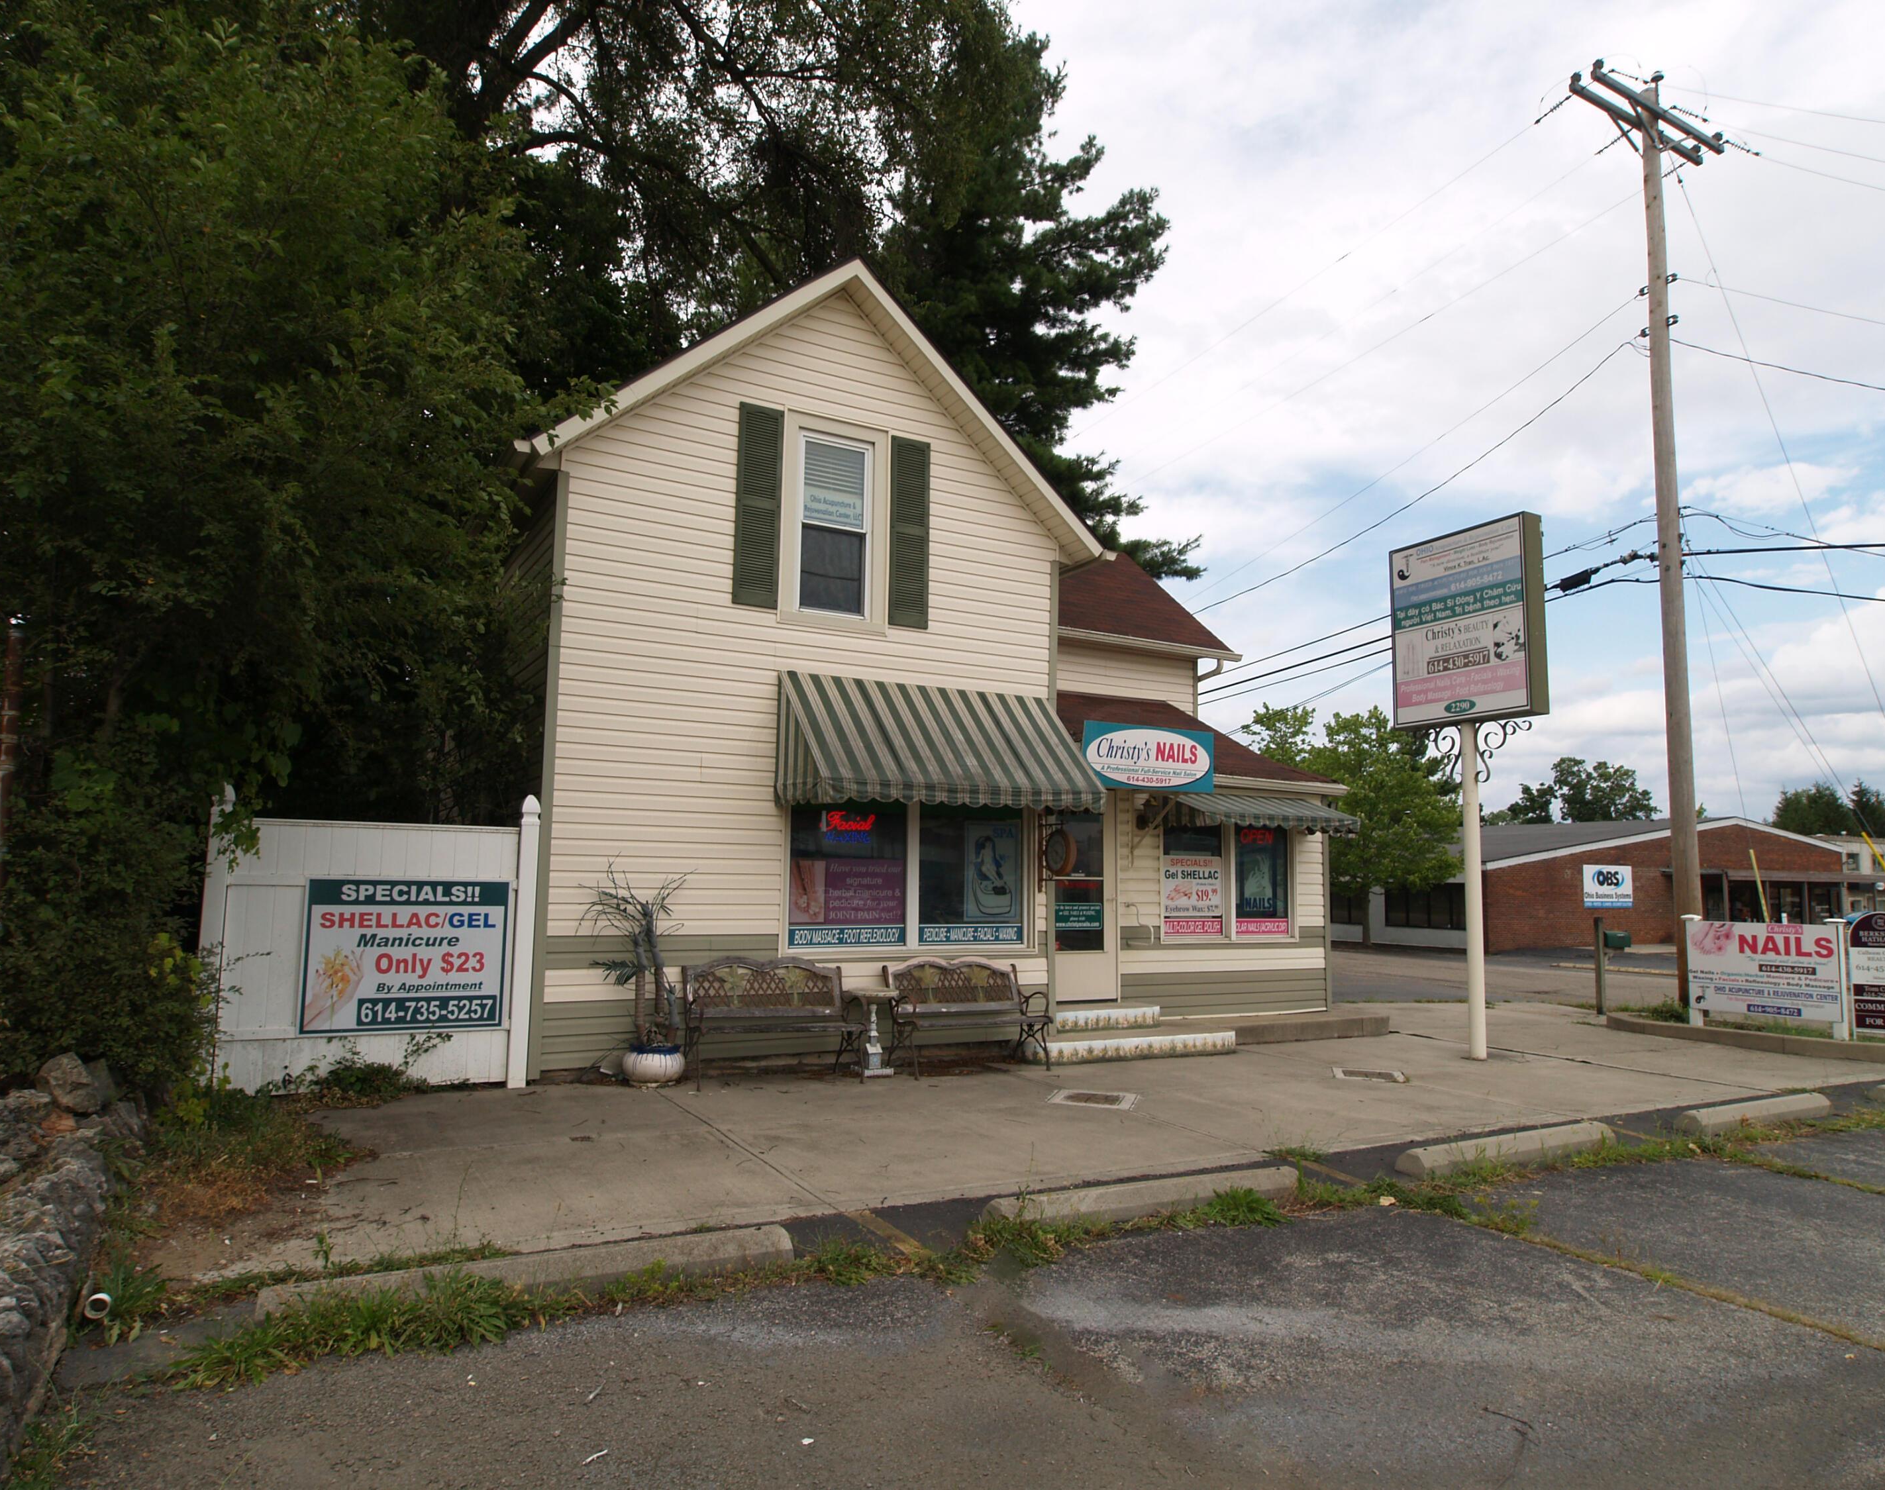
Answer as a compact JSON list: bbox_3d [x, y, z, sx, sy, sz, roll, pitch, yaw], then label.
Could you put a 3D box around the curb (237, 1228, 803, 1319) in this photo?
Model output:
[{"bbox_3d":[-1.423,1.928,4.137,1.810,0.130,0.200,4,-8,-27],"label":"curb"}]

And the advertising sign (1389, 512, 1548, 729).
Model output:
[{"bbox_3d":[4.864,-1.091,10.698,0.255,1.770,1.410,5,-8,-30],"label":"advertising sign"}]

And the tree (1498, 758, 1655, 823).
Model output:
[{"bbox_3d":[35.567,5.363,64.392,8.200,9.305,7.800,-3,-8,29],"label":"tree"}]

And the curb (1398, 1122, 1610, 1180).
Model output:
[{"bbox_3d":[3.421,2.424,6.914,1.820,0.130,0.200,5,-8,-30],"label":"curb"}]

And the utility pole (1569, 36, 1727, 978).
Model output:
[{"bbox_3d":[9.278,-2.896,14.725,3.000,12.313,0.500,5,-7,-28],"label":"utility pole"}]

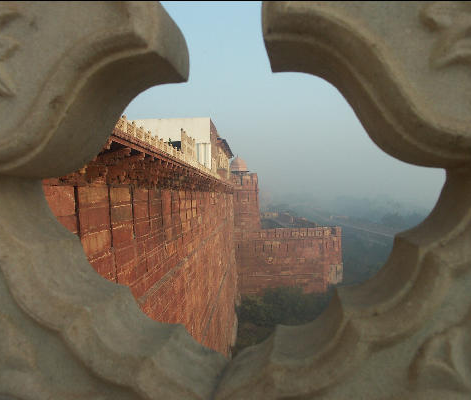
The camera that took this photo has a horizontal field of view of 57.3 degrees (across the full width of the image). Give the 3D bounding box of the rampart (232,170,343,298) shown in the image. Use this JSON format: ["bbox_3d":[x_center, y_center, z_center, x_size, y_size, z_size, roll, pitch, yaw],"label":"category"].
[{"bbox_3d":[9.700,5.600,92.000,23.500,28.500,17.000,0,0,-4],"label":"rampart"}]

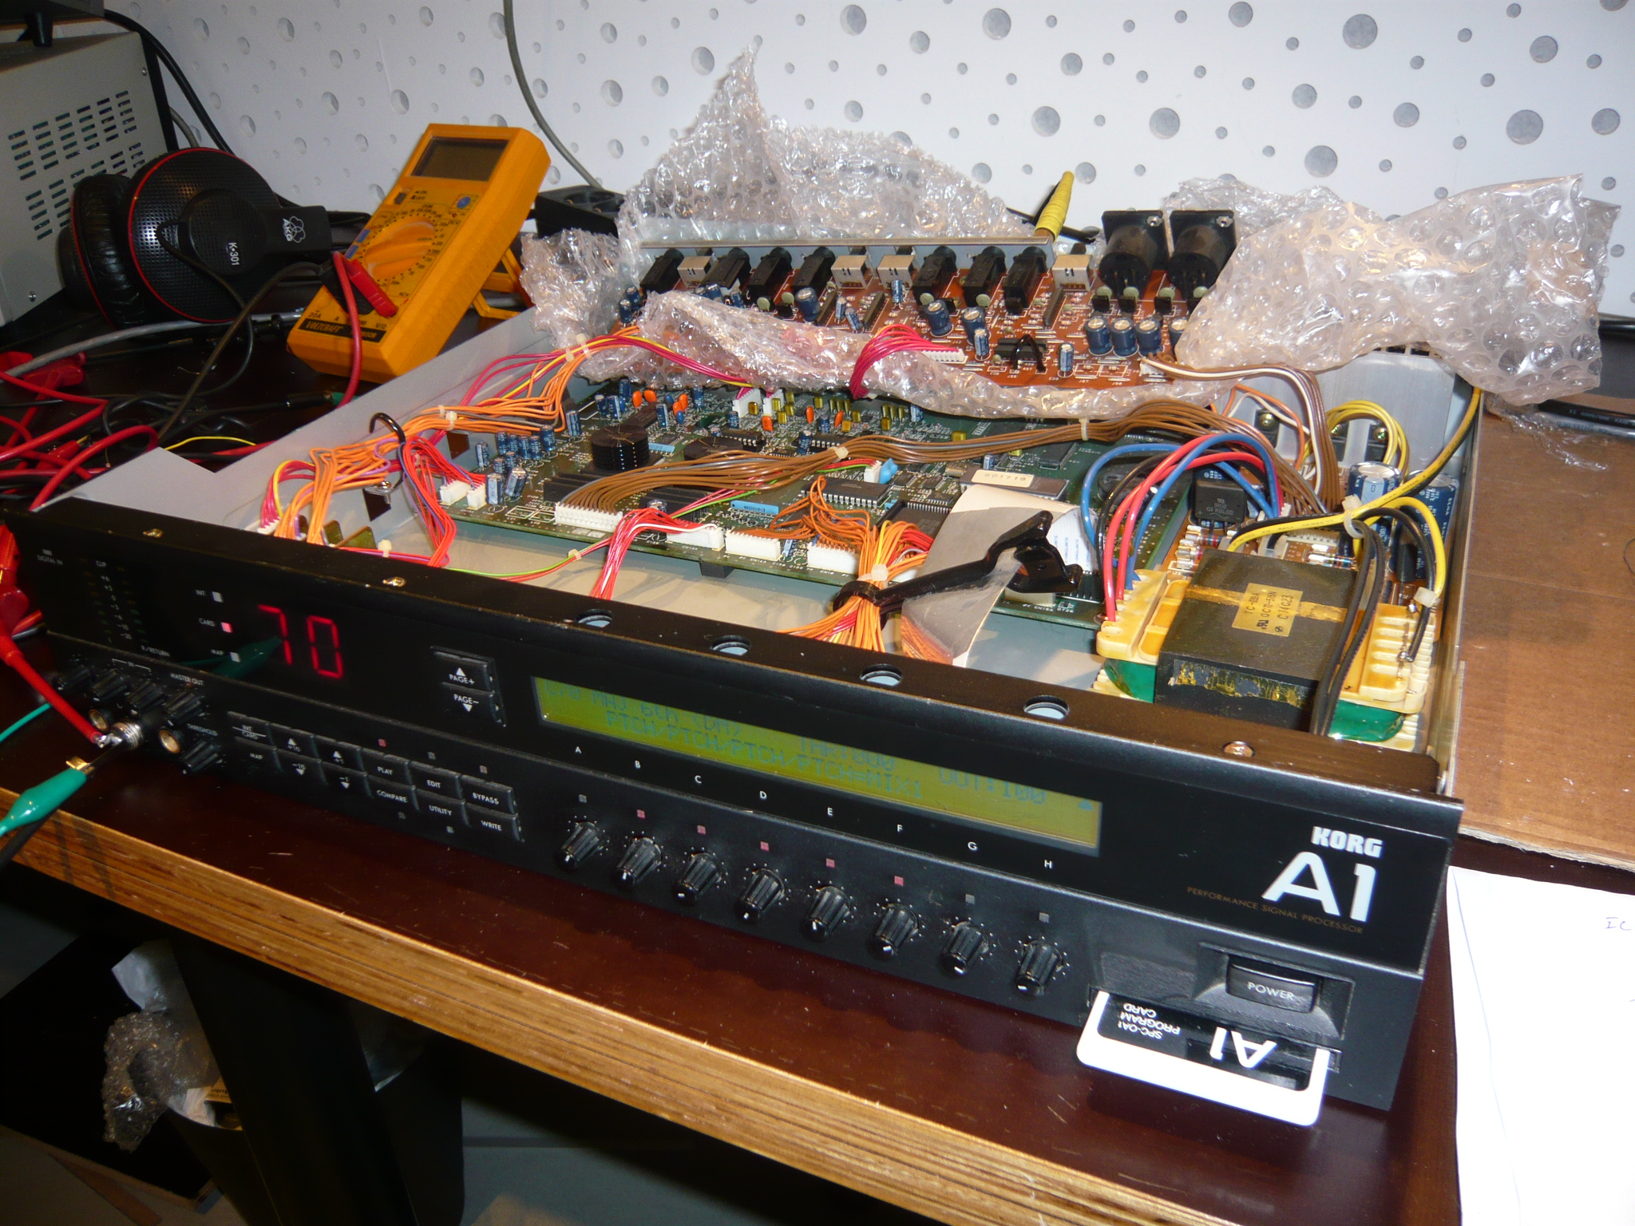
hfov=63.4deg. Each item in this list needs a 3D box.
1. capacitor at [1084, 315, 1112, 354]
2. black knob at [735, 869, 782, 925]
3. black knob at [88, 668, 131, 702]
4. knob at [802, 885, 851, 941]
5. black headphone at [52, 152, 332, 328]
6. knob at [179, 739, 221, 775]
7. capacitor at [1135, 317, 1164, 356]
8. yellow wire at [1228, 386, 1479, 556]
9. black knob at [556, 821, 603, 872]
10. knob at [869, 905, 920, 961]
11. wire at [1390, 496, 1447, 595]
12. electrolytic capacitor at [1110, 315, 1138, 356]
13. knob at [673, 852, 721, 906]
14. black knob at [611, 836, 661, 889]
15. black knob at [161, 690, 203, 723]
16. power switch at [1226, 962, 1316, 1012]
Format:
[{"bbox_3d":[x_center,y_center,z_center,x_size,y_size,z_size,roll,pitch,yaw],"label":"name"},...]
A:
[{"bbox_3d":[0.108,-0.107,0.508,0.008,0.012,0.008,8,54,28],"label":"capacitor"},{"bbox_3d":[-0.016,0.077,0.355,0.010,0.010,0.013,10,33,23],"label":"black knob"},{"bbox_3d":[-0.232,0.024,0.433,0.010,0.010,0.011,10,33,23],"label":"black knob"},{"bbox_3d":[0.001,0.080,0.347,0.010,0.010,0.013,10,33,23],"label":"knob"},{"bbox_3d":[-0.385,-0.244,0.862,0.170,0.105,0.200,6,21,37],"label":"black headphone"},{"bbox_3d":[-0.201,0.047,0.430,0.010,0.010,0.011,10,33,23],"label":"knob"},{"bbox_3d":[0.125,-0.104,0.499,0.008,0.012,0.008,8,54,28],"label":"capacitor"},{"bbox_3d":[0.184,-0.040,0.438,0.090,0.048,0.032,-8,31,-8],"label":"yellow wire"},{"bbox_3d":[-0.068,0.067,0.377,0.010,0.010,0.013,10,33,23],"label":"black knob"},{"bbox_3d":[0.019,0.081,0.333,0.010,0.010,0.011,10,33,23],"label":"knob"},{"bbox_3d":[0.180,-0.022,0.398,0.021,0.029,0.040,10,33,23],"label":"wire"},{"bbox_3d":[0.132,-0.119,0.570,0.010,0.013,0.010,4,47,26],"label":"electrolytic capacitor"},{"bbox_3d":[-0.034,0.073,0.362,0.010,0.010,0.013,10,33,23],"label":"knob"},{"bbox_3d":[-0.049,0.069,0.362,0.010,0.010,0.011,10,33,23],"label":"black knob"},{"bbox_3d":[-0.202,0.030,0.420,0.010,0.010,0.011,10,33,23],"label":"black knob"},{"bbox_3d":[0.106,0.085,0.308,0.019,0.010,0.007,10,33,23],"label":"power switch"}]

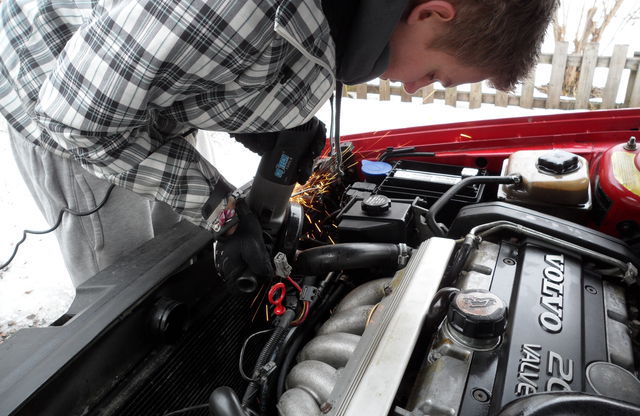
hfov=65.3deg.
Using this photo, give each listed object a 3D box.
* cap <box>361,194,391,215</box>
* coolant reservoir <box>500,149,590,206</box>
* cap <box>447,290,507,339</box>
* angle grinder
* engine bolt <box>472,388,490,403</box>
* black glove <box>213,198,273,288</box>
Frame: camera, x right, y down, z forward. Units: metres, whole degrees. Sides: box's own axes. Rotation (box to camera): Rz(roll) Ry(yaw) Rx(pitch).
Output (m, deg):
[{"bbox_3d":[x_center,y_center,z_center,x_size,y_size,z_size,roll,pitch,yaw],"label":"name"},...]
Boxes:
[{"bbox_3d":[0.103,-0.006,0.920,0.052,0.022,0.052,-2,24,1],"label":"cap"},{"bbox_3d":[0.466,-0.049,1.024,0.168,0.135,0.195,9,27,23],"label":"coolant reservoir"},{"bbox_3d":[0.194,0.130,0.613,0.071,0.029,0.071,5,29,-3],"label":"cap"},{"bbox_3d":[-0.054,0.001,0.835,0.110,0.310,0.190,23,41,-2],"label":"angle grinder"},{"bbox_3d":[0.172,0.199,0.531,0.017,0.007,0.017,19,33,17],"label":"engine bolt"},{"bbox_3d":[-0.131,0.060,0.855,0.090,0.095,0.150,22,38,-57],"label":"black glove"}]

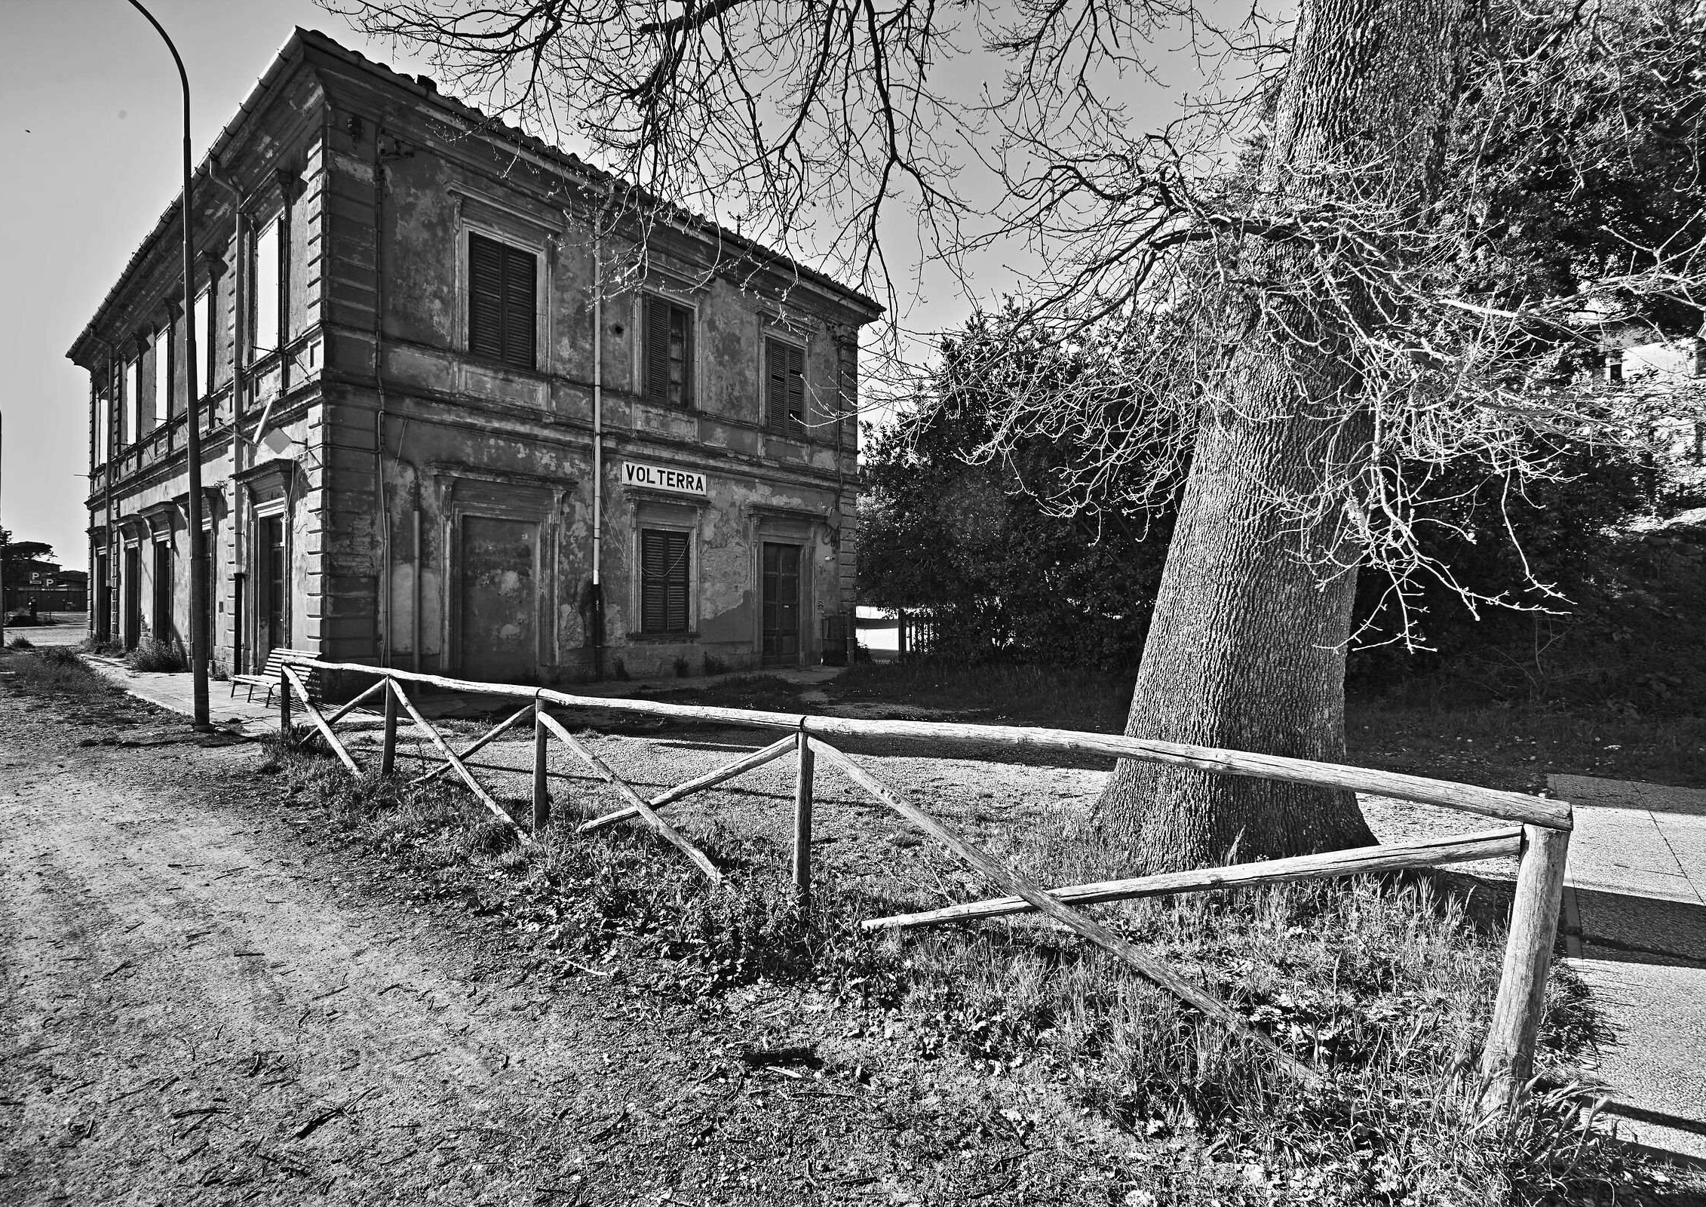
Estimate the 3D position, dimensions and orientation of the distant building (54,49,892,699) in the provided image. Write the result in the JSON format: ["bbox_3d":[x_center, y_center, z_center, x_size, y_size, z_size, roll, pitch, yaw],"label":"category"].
[{"bbox_3d":[-12.691,-3.577,23.037,23.863,10.093,13.624,1,1,39],"label":"distant building"}]

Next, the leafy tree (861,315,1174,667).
[{"bbox_3d":[5.229,-3.545,22.976,9.600,10.421,8.000,1,0,0],"label":"leafy tree"}]

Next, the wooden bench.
[{"bbox_3d":[-8.693,1.076,11.280,1.928,0.769,0.680,1,1,39],"label":"wooden bench"}]

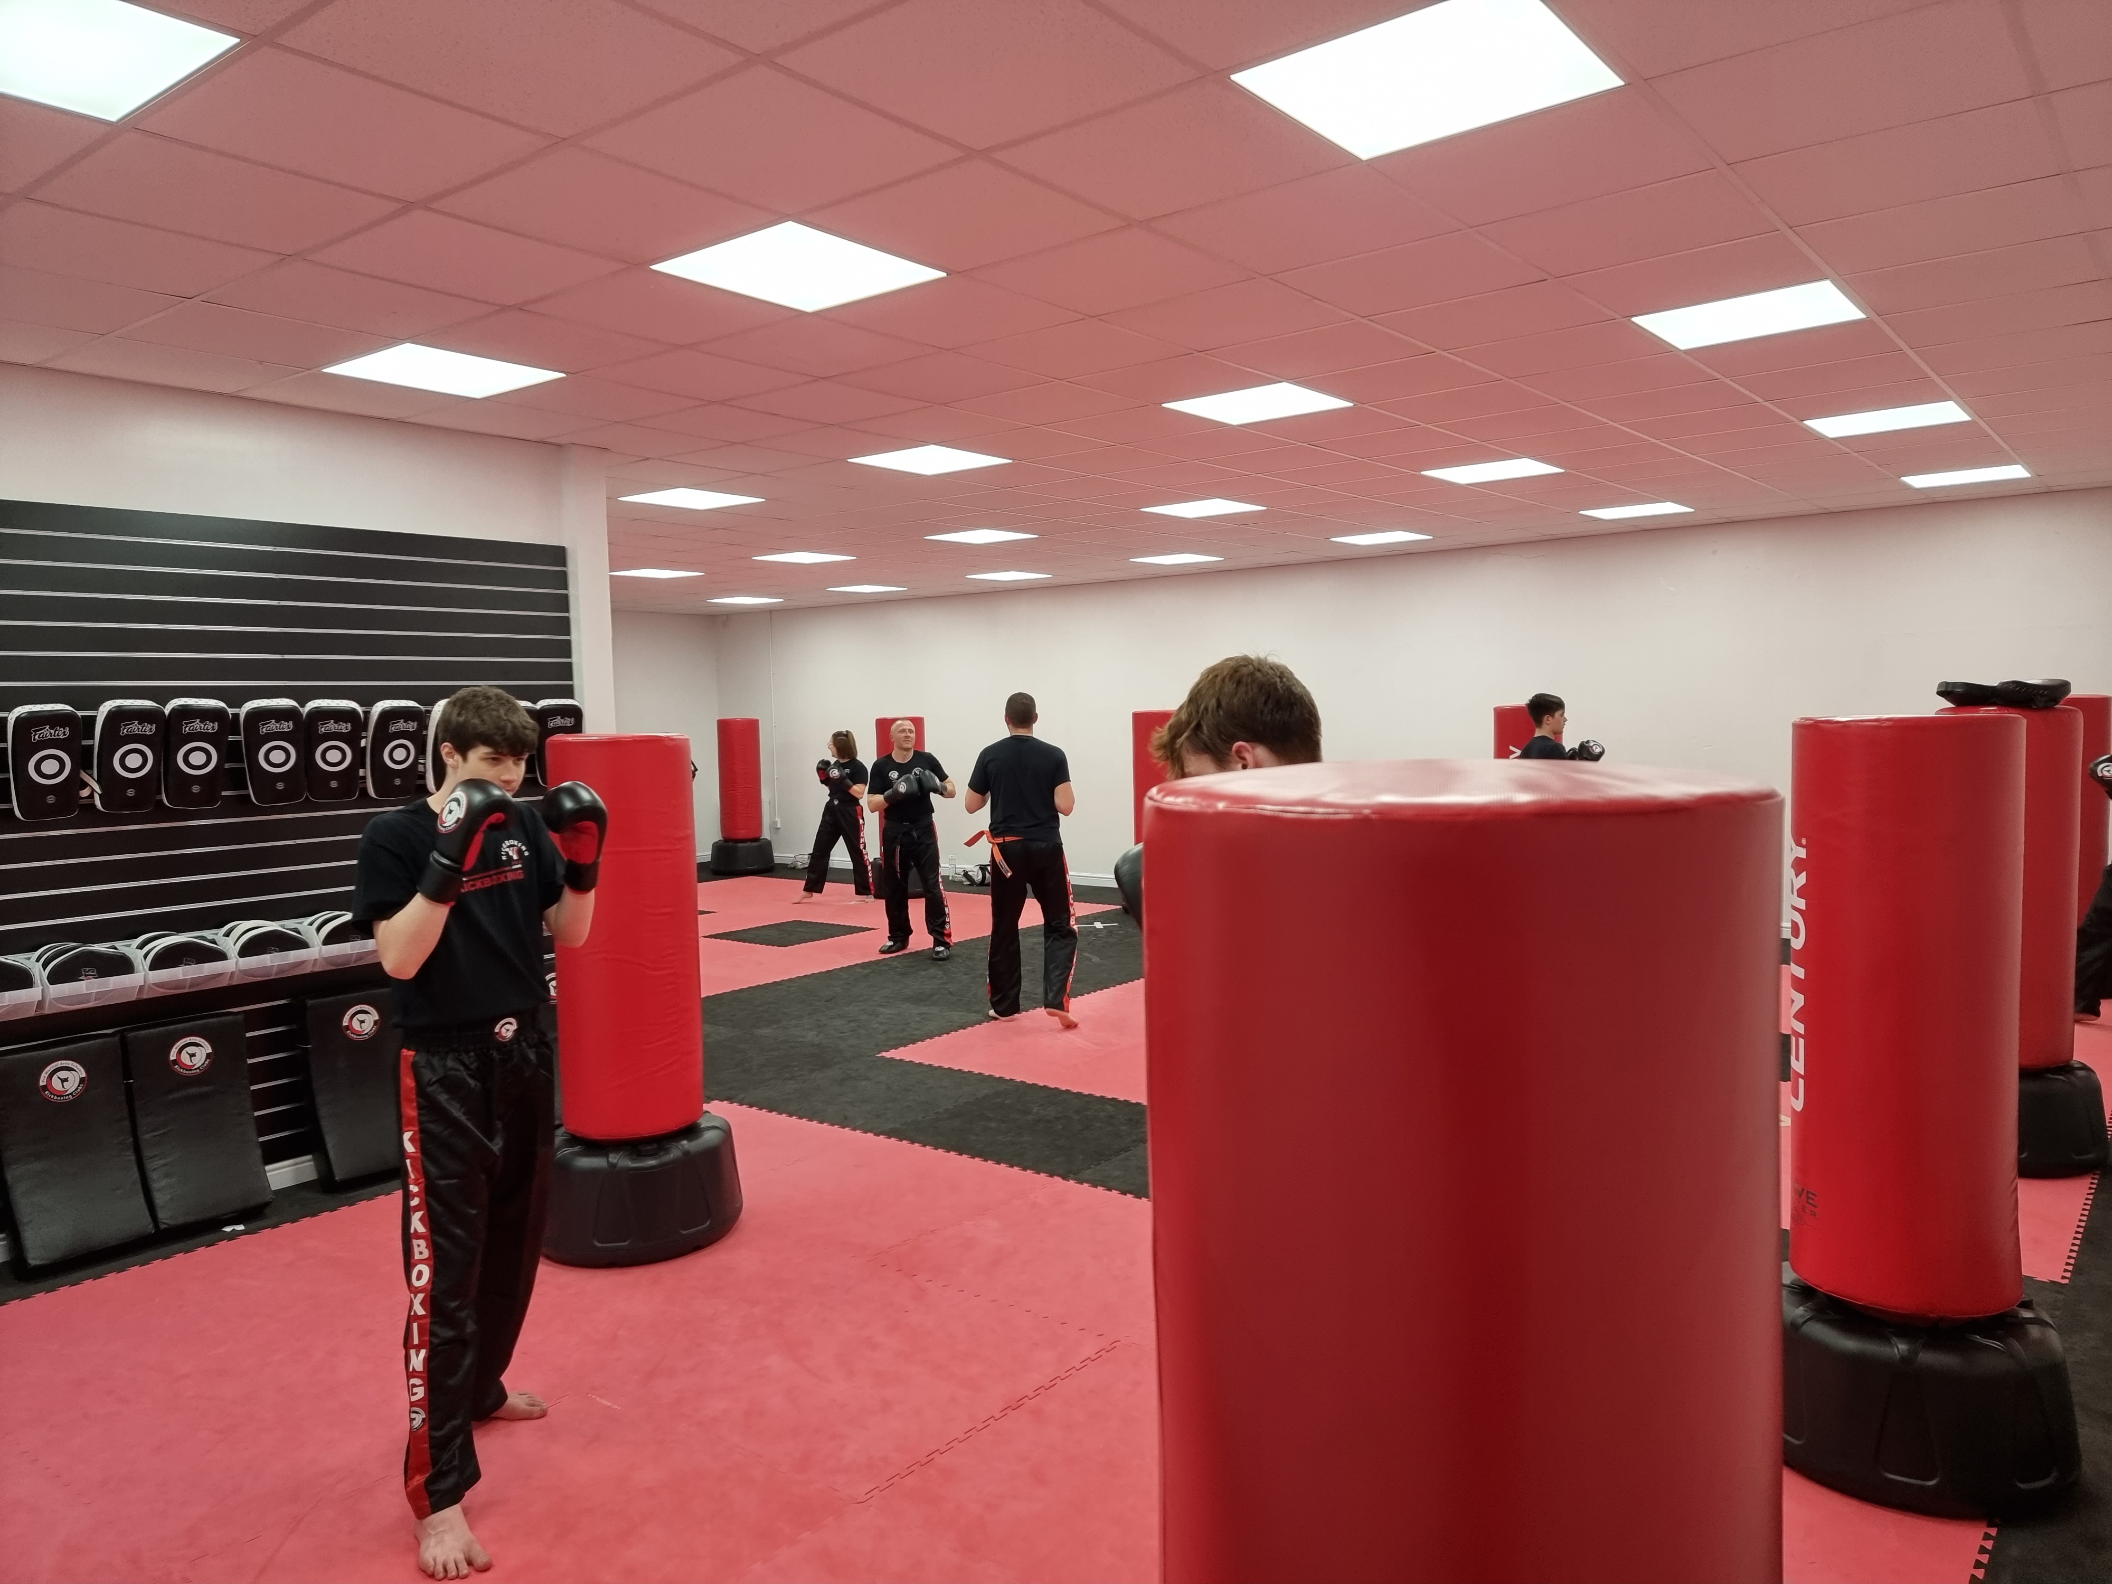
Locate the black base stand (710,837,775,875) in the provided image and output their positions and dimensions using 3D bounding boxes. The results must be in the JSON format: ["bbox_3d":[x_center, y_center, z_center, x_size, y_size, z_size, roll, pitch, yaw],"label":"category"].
[{"bbox_3d":[-3.460,0.722,16.200,0.670,0.330,0.670,-1,3,0],"label":"black base stand"}]

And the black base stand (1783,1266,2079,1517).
[{"bbox_3d":[1.931,1.337,3.375,0.670,0.330,0.670,-1,3,0],"label":"black base stand"}]

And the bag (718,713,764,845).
[{"bbox_3d":[-3.564,-0.137,16.538,0.460,1.316,0.460,-1,3,0],"label":"bag"}]

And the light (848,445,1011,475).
[{"bbox_3d":[-0.589,-1.577,6.938,0.595,0.030,0.595,1,4,38],"label":"light"}]

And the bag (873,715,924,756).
[{"bbox_3d":[-1.445,-0.036,13.850,0.455,1.290,0.455,-1,3,0],"label":"bag"}]

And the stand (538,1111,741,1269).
[{"bbox_3d":[-1.444,1.322,5.055,0.700,0.400,0.700,-1,3,0],"label":"stand"}]

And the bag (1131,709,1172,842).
[{"bbox_3d":[0.905,-0.011,12.542,0.460,1.316,0.460,-1,3,0],"label":"bag"}]

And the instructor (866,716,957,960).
[{"bbox_3d":[-1.035,0.318,10.454,0.620,1.690,0.500,-1,3,2],"label":"instructor"}]

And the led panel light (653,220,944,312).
[{"bbox_3d":[-0.683,-1.408,3.926,0.595,0.030,0.595,1,4,39],"label":"led panel light"}]

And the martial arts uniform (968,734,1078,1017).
[{"bbox_3d":[-0.185,0.482,8.291,0.610,1.580,0.430,-1,3,2],"label":"martial arts uniform"}]

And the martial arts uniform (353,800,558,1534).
[{"bbox_3d":[-1.400,0.797,3.449,0.470,1.550,0.590,1,4,30],"label":"martial arts uniform"}]

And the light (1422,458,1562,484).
[{"bbox_3d":[2.313,-1.698,7.731,0.595,0.030,0.595,1,4,38],"label":"light"}]

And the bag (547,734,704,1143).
[{"bbox_3d":[-1.435,0.461,4.904,0.457,1.295,0.457,-2,3,-16],"label":"bag"}]

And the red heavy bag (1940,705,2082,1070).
[{"bbox_3d":[3.584,0.328,5.533,0.460,1.316,0.460,-1,3,0],"label":"red heavy bag"}]

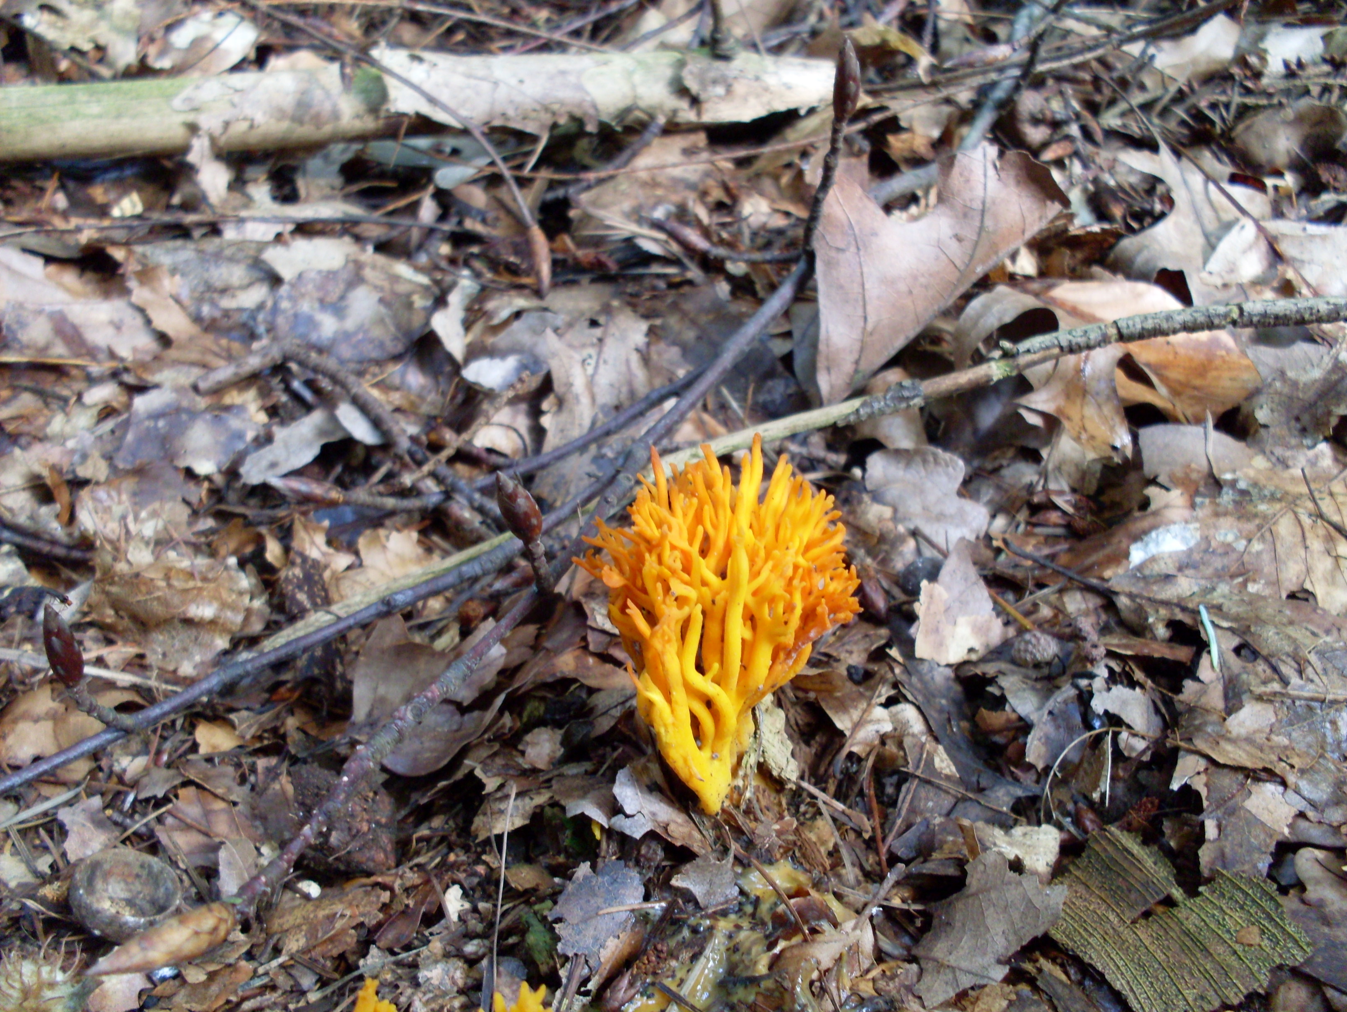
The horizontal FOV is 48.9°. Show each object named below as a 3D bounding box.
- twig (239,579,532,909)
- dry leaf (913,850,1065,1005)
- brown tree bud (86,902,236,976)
[{"bbox_3d":[-0.045,0.036,0.242,0.007,0.007,0.075,20,47,24],"label":"twig"},{"bbox_3d":[0.044,0.062,0.215,0.014,0.007,0.029,29,52,26],"label":"dry leaf"},{"bbox_3d":[-0.074,0.063,0.215,0.021,0.005,0.005,-19,44,-22],"label":"brown tree bud"}]

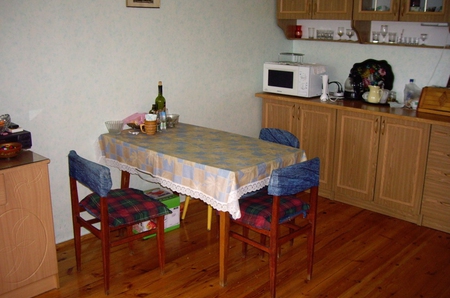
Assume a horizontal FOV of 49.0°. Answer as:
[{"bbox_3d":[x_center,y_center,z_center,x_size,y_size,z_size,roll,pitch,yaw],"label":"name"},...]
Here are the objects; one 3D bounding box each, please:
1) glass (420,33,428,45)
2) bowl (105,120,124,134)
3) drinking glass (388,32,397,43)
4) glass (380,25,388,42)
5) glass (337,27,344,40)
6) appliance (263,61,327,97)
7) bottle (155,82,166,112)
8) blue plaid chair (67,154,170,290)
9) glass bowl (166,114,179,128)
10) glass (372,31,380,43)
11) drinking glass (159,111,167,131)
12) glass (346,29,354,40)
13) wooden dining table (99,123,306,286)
[{"bbox_3d":[1.581,-0.866,3.920,0.051,0.082,0.051,1,15,0],"label":"glass"},{"bbox_3d":[-0.780,-0.149,3.505,0.131,0.076,0.131,1,15,0],"label":"bowl"},{"bbox_3d":[1.440,-0.952,4.252,0.066,0.086,0.066,14,19,41],"label":"drinking glass"},{"bbox_3d":[1.386,-0.996,4.293,0.060,0.150,0.060,14,19,41],"label":"glass"},{"bbox_3d":[1.075,-1.060,4.575,0.060,0.120,0.060,14,19,41],"label":"glass"},{"bbox_3d":[0.673,-0.668,4.754,0.495,0.280,0.330,12,18,37],"label":"appliance"},{"bbox_3d":[-0.482,-0.338,3.713,0.077,0.339,0.077,1,15,0],"label":"bottle"},{"bbox_3d":[-0.615,0.399,2.991,0.460,0.780,0.450,-11,19,-40],"label":"blue plaid chair"},{"bbox_3d":[-0.405,-0.205,3.719,0.128,0.081,0.128,1,15,0],"label":"glass bowl"},{"bbox_3d":[1.288,-0.948,4.204,0.063,0.094,0.063,1,15,0],"label":"glass"},{"bbox_3d":[-0.446,-0.205,3.540,0.058,0.136,0.058,1,15,0],"label":"drinking glass"},{"bbox_3d":[1.110,-1.008,4.375,0.068,0.097,0.068,1,15,0],"label":"glass"},{"bbox_3d":[-0.181,0.318,3.376,1.252,0.749,0.674,14,20,41],"label":"wooden dining table"}]

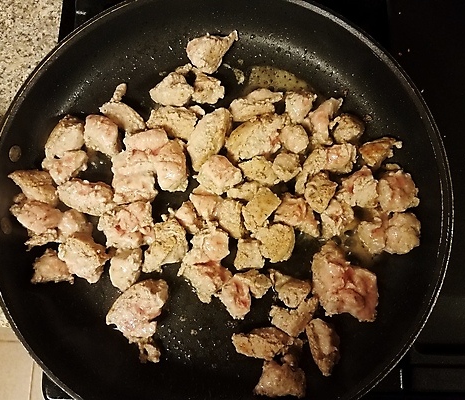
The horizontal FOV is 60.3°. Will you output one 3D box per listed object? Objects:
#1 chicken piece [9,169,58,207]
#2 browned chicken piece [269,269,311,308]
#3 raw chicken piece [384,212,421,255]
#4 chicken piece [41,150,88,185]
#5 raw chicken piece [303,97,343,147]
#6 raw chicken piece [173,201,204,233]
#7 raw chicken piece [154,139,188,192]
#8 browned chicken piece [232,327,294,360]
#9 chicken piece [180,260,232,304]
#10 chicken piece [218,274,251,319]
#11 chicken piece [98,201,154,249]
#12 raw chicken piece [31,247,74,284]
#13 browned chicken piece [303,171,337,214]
[{"bbox_3d":[-0.140,-0.010,0.290,0.024,0.020,0.042,-43,82,-9],"label":"chicken piece"},{"bbox_3d":[0.039,0.064,0.285,0.032,0.018,0.021,16,78,2],"label":"browned chicken piece"},{"bbox_3d":[0.125,0.024,0.293,0.025,0.021,0.031,10,80,2],"label":"raw chicken piece"},{"bbox_3d":[-0.125,-0.027,0.303,0.033,0.018,0.024,-32,82,-5],"label":"chicken piece"},{"bbox_3d":[0.070,-0.061,0.312,0.019,0.018,0.037,25,82,5],"label":"raw chicken piece"},{"bbox_3d":[-0.031,0.014,0.295,0.018,0.017,0.025,-36,81,-8],"label":"raw chicken piece"},{"bbox_3d":[-0.045,-0.025,0.299,0.024,0.022,0.040,-11,79,-3],"label":"raw chicken piece"},{"bbox_3d":[0.022,0.102,0.285,0.041,0.019,0.019,9,81,3],"label":"browned chicken piece"},{"bbox_3d":[-0.021,0.055,0.285,0.029,0.020,0.027,36,80,6],"label":"chicken piece"},{"bbox_3d":[0.005,0.068,0.282,0.021,0.019,0.029,-34,81,-6],"label":"chicken piece"},{"bbox_3d":[-0.077,0.020,0.293,0.040,0.022,0.033,-8,80,-1],"label":"chicken piece"},{"bbox_3d":[-0.126,0.047,0.283,0.030,0.017,0.024,2,79,1],"label":"raw chicken piece"},{"bbox_3d":[0.064,-0.007,0.295,0.022,0.021,0.025,42,83,7],"label":"browned chicken piece"}]

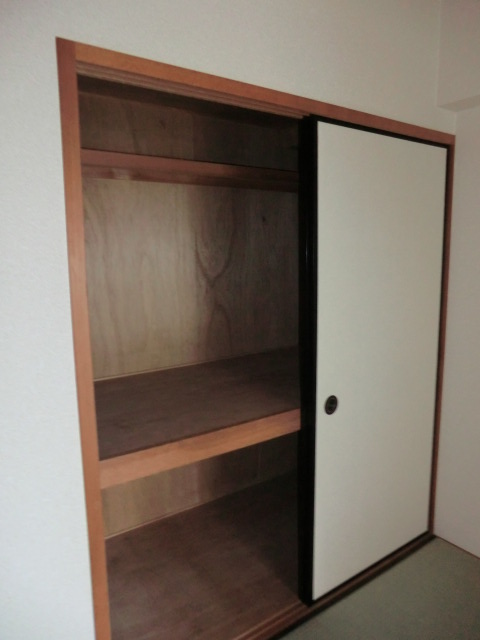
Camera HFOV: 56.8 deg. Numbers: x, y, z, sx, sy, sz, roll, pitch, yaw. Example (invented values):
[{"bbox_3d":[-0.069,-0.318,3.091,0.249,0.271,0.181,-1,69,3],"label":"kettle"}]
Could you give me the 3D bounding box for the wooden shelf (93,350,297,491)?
[{"bbox_3d":[-0.011,0.325,1.994,1.550,0.082,0.830,-6,10,-33],"label":"wooden shelf"}]

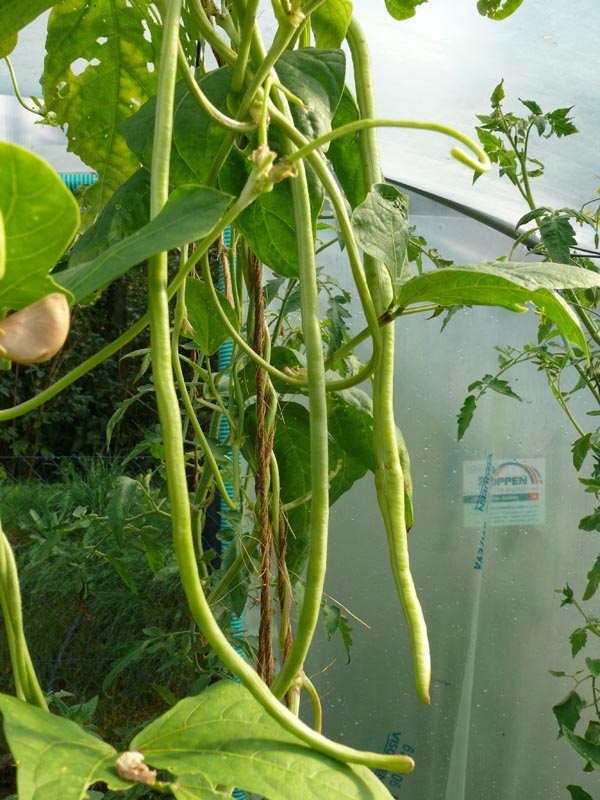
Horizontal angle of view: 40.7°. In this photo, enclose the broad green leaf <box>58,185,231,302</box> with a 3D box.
[{"bbox_3d":[-0.077,-0.076,0.400,0.110,0.020,0.046,-30,25,0],"label":"broad green leaf"}]

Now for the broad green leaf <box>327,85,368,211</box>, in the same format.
[{"bbox_3d":[0.023,-0.148,0.465,0.046,0.082,0.020,-11,6,-11],"label":"broad green leaf"}]

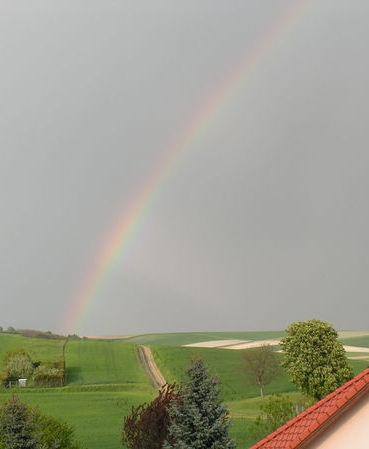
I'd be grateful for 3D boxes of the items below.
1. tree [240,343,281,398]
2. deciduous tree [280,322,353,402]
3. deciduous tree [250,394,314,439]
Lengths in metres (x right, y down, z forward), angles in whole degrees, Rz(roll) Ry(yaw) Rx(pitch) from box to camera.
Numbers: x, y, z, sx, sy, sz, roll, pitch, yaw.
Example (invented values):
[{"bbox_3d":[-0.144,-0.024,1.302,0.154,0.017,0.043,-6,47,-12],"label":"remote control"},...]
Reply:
[{"bbox_3d":[9.152,17.582,150.000,5.100,6.400,5.000,-1,-8,0],"label":"tree"},{"bbox_3d":[12.279,12.741,115.000,6.700,7.800,6.500,-1,-8,0],"label":"deciduous tree"},{"bbox_3d":[6.386,12.771,82.000,4.100,3.200,3.700,-1,-8,0],"label":"deciduous tree"}]

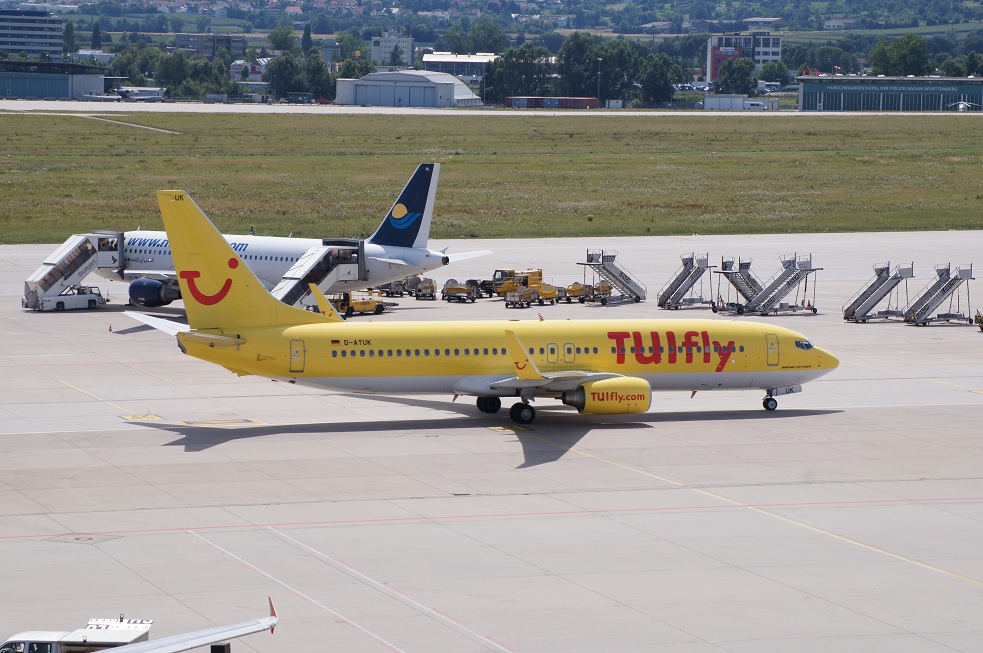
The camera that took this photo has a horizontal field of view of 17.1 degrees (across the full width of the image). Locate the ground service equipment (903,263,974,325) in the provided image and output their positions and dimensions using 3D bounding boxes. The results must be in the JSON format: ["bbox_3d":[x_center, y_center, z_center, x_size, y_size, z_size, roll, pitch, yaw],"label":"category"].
[{"bbox_3d":[33.396,-2.421,244.180,5.000,4.350,2.200,-4,6,-42],"label":"ground service equipment"}]

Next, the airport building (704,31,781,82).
[{"bbox_3d":[97.799,-102.793,1268.000,28.000,19.500,17.000,0,5,-1],"label":"airport building"}]

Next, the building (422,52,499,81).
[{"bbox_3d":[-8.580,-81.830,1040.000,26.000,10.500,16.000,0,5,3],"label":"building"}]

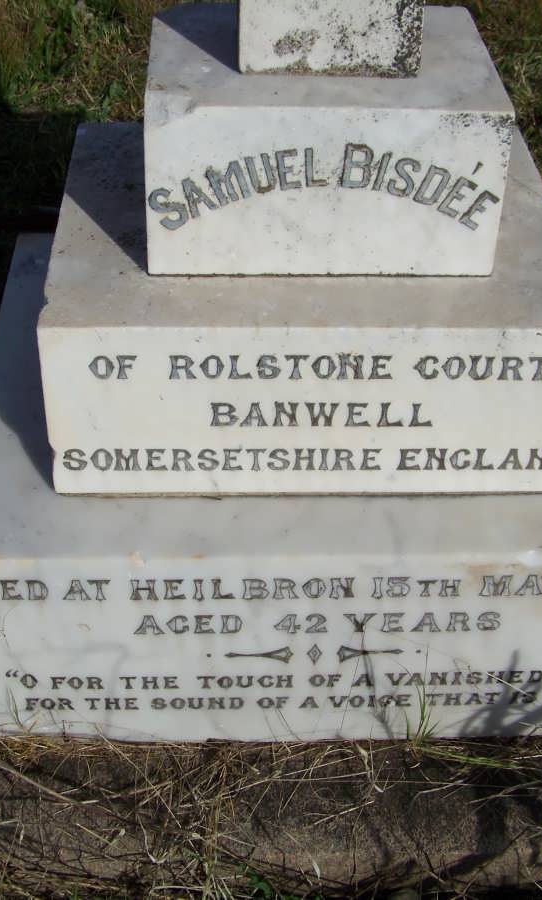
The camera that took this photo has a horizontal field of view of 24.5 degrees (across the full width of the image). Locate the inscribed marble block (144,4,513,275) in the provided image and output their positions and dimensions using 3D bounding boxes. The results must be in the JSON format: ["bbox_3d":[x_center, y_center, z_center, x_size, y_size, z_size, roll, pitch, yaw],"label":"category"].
[{"bbox_3d":[0.047,-0.329,1.304,0.342,0.177,0.265,0,40,-3],"label":"inscribed marble block"}]

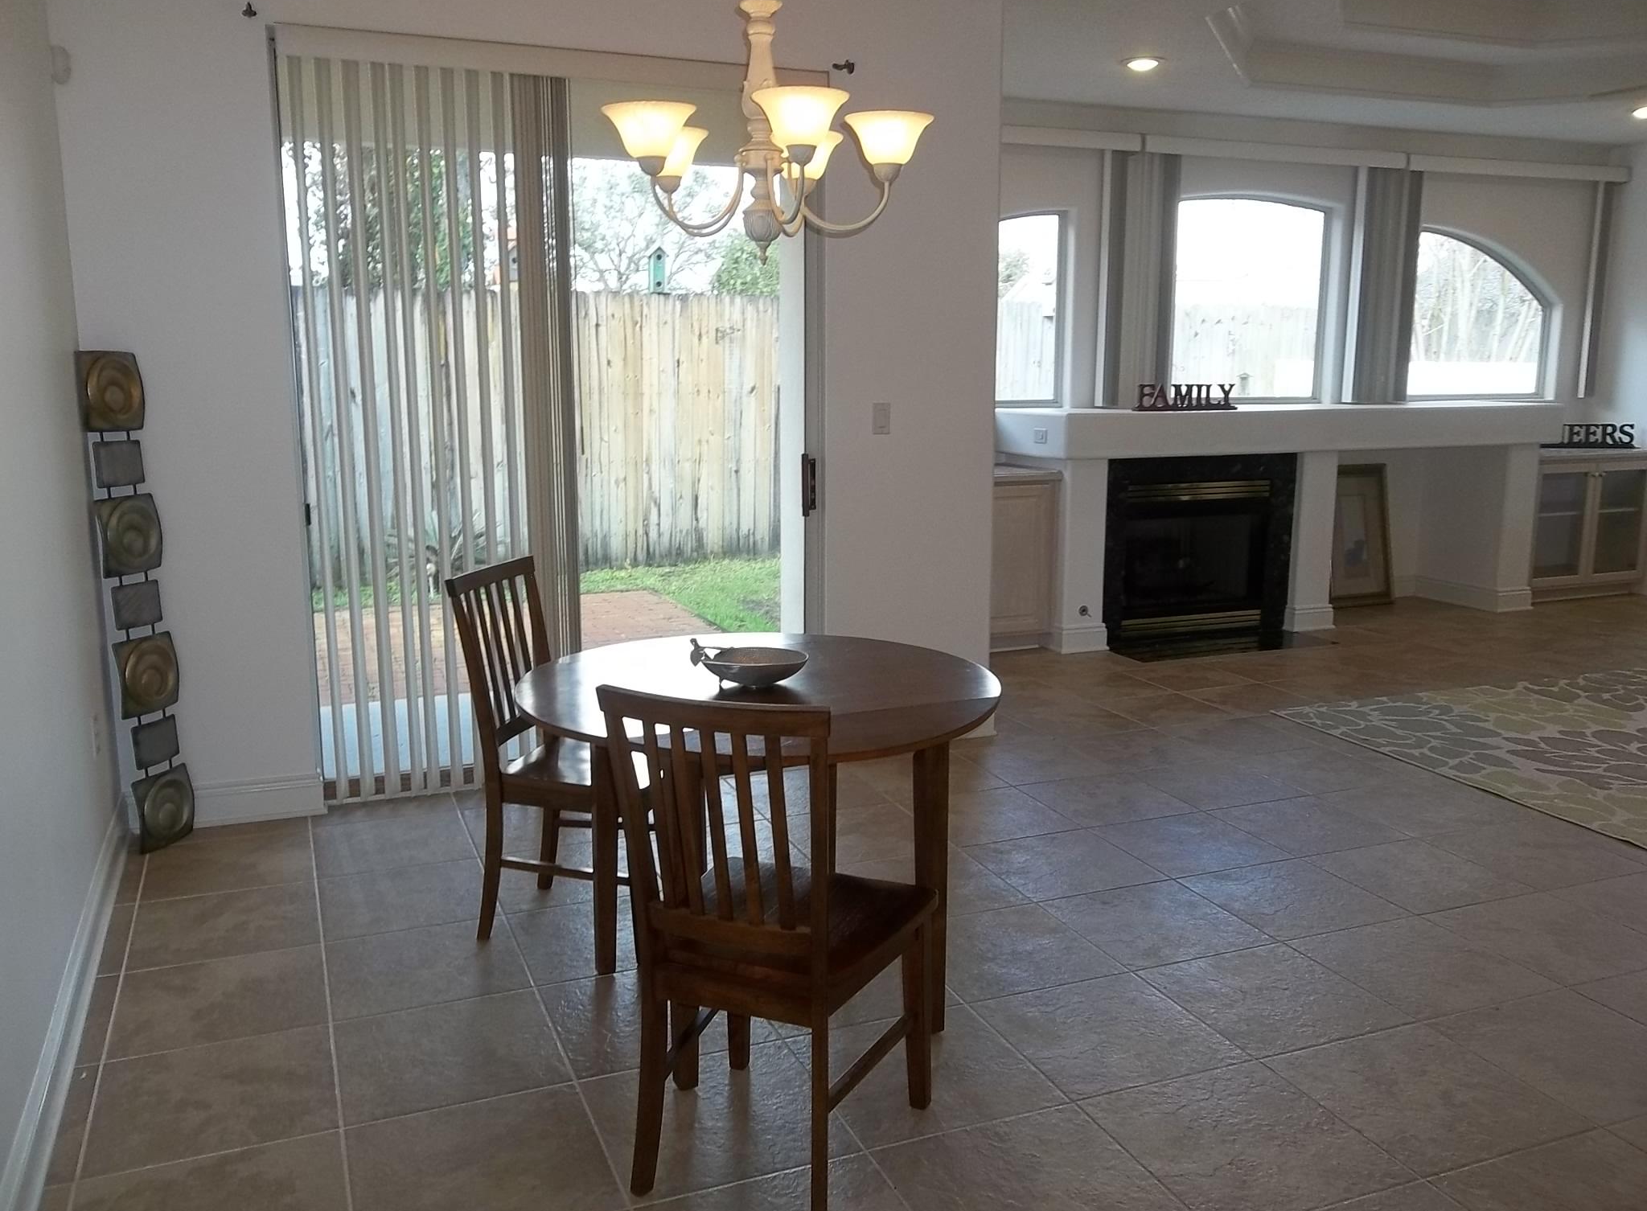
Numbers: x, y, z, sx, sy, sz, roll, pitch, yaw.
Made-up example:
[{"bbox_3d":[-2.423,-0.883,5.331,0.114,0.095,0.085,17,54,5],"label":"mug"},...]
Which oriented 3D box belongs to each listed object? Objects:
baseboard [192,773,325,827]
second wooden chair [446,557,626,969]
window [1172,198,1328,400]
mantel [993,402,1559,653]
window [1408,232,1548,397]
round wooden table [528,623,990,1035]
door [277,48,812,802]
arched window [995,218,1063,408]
[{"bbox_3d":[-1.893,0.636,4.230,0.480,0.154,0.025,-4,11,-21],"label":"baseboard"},{"bbox_3d":[-0.625,0.378,3.372,0.510,0.950,0.450,3,10,15],"label":"second wooden chair"},{"bbox_3d":[2.472,-1.802,7.733,1.300,1.180,0.100,-4,11,-21],"label":"window"},{"bbox_3d":[2.749,-0.543,7.628,3.500,1.264,0.740,-4,11,-21],"label":"mantel"},{"bbox_3d":[4.285,-1.884,8.448,1.380,1.080,0.100,-4,11,-21],"label":"window"},{"bbox_3d":[-0.141,0.549,2.948,1.080,0.756,1.080,0,10,0],"label":"round wooden table"},{"bbox_3d":[-0.870,-0.586,4.559,1.800,2.420,0.110,-4,11,-21],"label":"door"},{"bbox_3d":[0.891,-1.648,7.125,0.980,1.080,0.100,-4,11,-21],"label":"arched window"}]

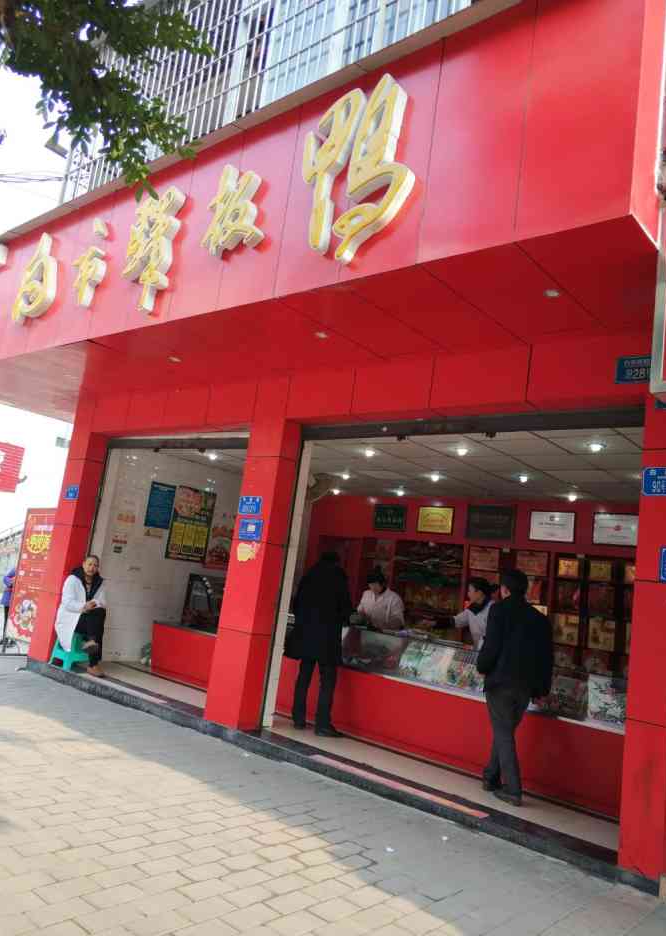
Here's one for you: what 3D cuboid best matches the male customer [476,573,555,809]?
[{"bbox_3d":[1.343,1.559,5.360,0.520,1.629,0.420,12,-10,-27],"label":"male customer"}]

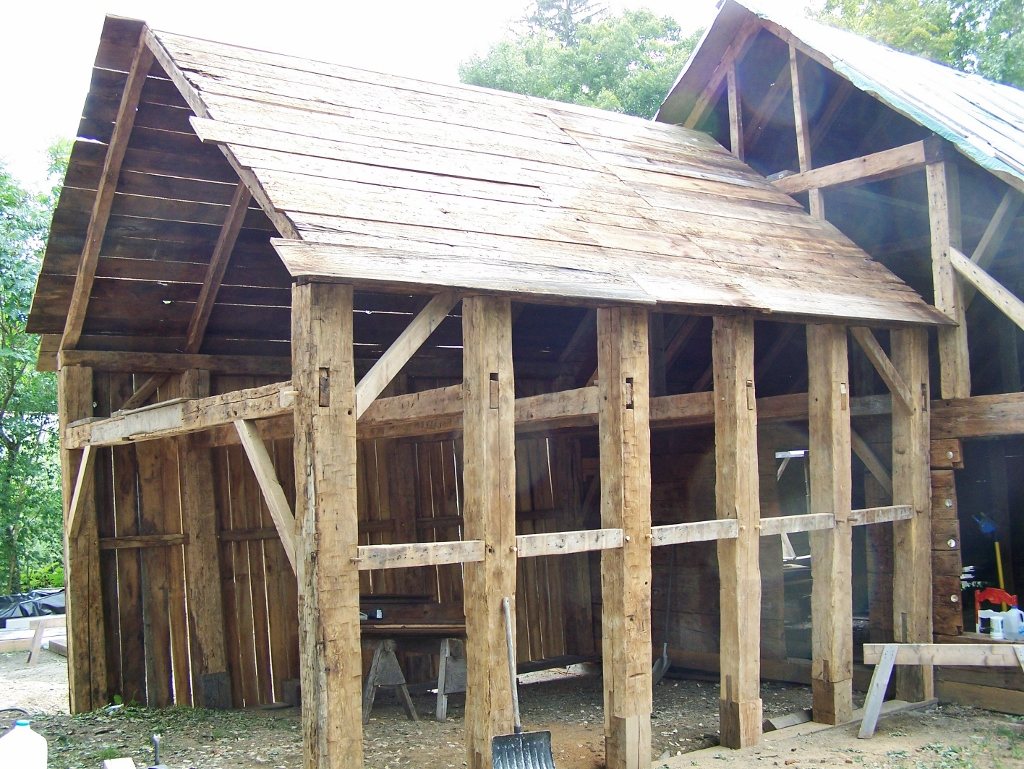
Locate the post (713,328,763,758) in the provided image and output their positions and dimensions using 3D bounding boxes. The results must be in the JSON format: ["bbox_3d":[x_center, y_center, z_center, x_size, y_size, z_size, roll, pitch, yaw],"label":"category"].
[{"bbox_3d":[1.397,0.883,6.941,0.195,2.600,0.185,2,-4,-36],"label":"post"}]

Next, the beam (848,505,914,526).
[{"bbox_3d":[2.796,0.991,8.477,0.863,0.117,0.085,2,-5,-37],"label":"beam"}]

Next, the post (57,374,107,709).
[{"bbox_3d":[-3.314,1.180,8.690,0.245,2.640,0.225,-1,-3,-36],"label":"post"}]

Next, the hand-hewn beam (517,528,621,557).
[{"bbox_3d":[0.350,0.923,6.567,0.783,0.117,0.085,2,-5,-37],"label":"hand-hewn beam"}]

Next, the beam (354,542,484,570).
[{"bbox_3d":[-0.474,0.905,5.954,0.776,0.117,0.085,2,-5,-37],"label":"beam"}]

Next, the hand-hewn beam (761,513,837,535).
[{"bbox_3d":[1.996,0.975,7.808,0.795,0.117,0.085,2,-5,-37],"label":"hand-hewn beam"}]

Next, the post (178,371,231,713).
[{"bbox_3d":[-2.742,1.369,10.060,0.198,2.911,0.198,0,-5,-37],"label":"post"}]

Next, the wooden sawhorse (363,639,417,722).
[{"bbox_3d":[-1.000,2.325,9.111,0.420,0.653,0.720,-1,-4,-8],"label":"wooden sawhorse"}]

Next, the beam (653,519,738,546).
[{"bbox_3d":[1.185,0.945,7.182,0.789,0.117,0.085,2,-5,-37],"label":"beam"}]

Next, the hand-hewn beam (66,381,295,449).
[{"bbox_3d":[-2.327,0.257,7.592,0.178,0.168,4.382,2,-6,-36],"label":"hand-hewn beam"}]

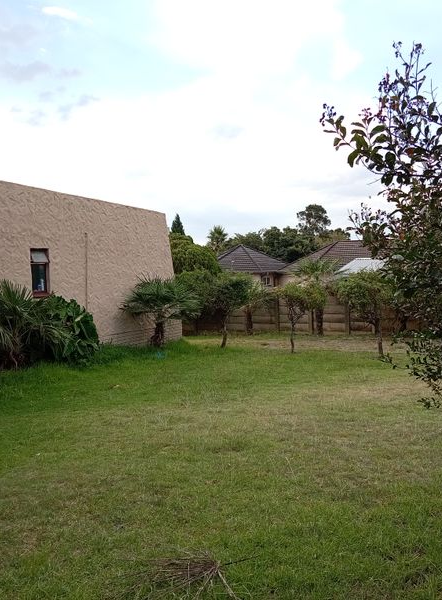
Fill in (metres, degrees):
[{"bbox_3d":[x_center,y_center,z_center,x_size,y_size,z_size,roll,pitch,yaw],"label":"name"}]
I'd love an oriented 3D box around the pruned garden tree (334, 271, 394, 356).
[{"bbox_3d":[3.030,0.285,12.200,1.350,1.820,1.250,-1,3,0],"label":"pruned garden tree"}]

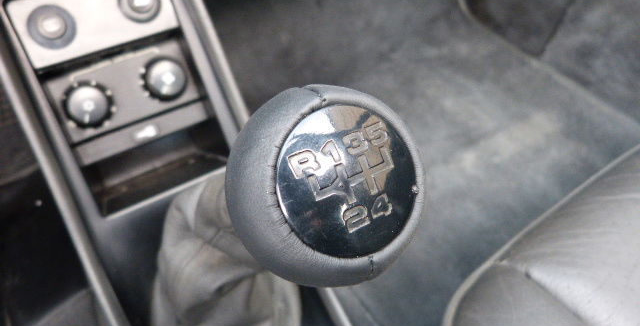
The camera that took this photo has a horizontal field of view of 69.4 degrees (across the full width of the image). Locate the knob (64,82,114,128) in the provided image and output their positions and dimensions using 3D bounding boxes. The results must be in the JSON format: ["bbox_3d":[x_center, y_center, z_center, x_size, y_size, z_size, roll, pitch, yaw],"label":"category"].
[{"bbox_3d":[-0.152,-0.038,0.303,0.029,0.015,0.029,-25,107,-20],"label":"knob"}]

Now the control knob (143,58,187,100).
[{"bbox_3d":[-0.111,-0.061,0.336,0.028,0.016,0.028,-24,107,-19],"label":"control knob"}]

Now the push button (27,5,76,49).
[{"bbox_3d":[-0.167,-0.084,0.287,0.028,0.028,0.010,-25,26,-20],"label":"push button"}]

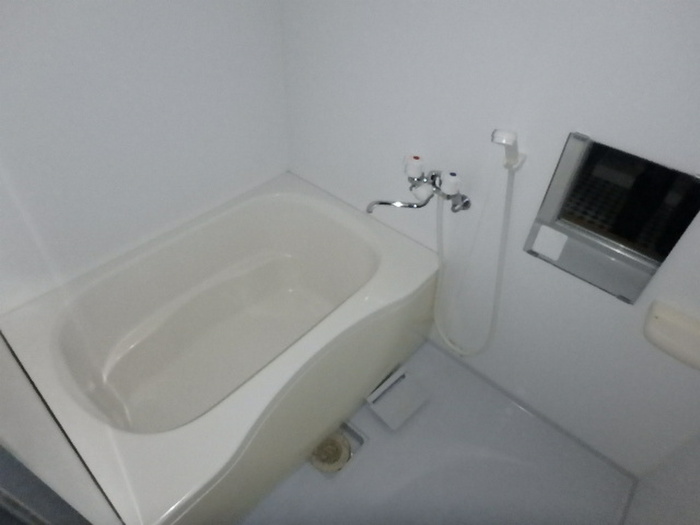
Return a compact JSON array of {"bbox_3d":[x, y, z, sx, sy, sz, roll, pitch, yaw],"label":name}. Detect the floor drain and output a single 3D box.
[{"bbox_3d":[-0.063,0.608,1.373,0.135,0.020,0.135,2,41,-2],"label":"floor drain"}]

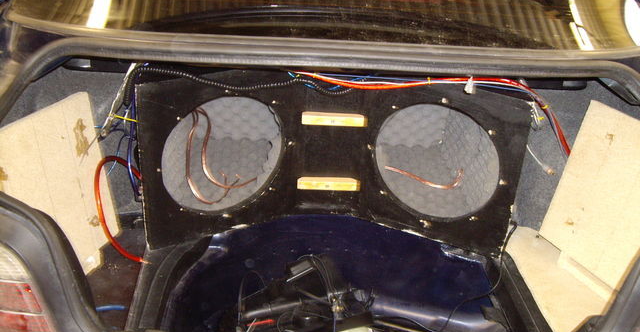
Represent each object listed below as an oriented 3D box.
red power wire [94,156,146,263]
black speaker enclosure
[{"bbox_3d":[-0.402,0.085,1.433,0.108,0.200,0.120,2,28,-3],"label":"red power wire"},{"bbox_3d":[0.019,-0.085,1.614,0.755,0.372,0.460,2,28,-3],"label":"black speaker enclosure"}]

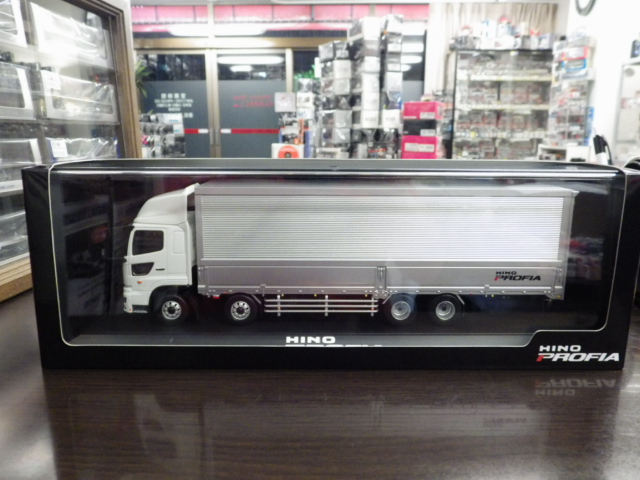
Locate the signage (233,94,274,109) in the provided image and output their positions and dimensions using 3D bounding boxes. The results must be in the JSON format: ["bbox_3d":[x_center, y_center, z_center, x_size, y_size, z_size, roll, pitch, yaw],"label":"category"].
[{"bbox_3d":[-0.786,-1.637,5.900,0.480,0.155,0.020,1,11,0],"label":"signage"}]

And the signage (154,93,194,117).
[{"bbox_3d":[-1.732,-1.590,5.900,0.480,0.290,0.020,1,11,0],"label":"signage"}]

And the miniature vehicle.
[{"bbox_3d":[0.015,0.006,0.339,0.280,0.088,0.059,0,11,-2],"label":"miniature vehicle"}]

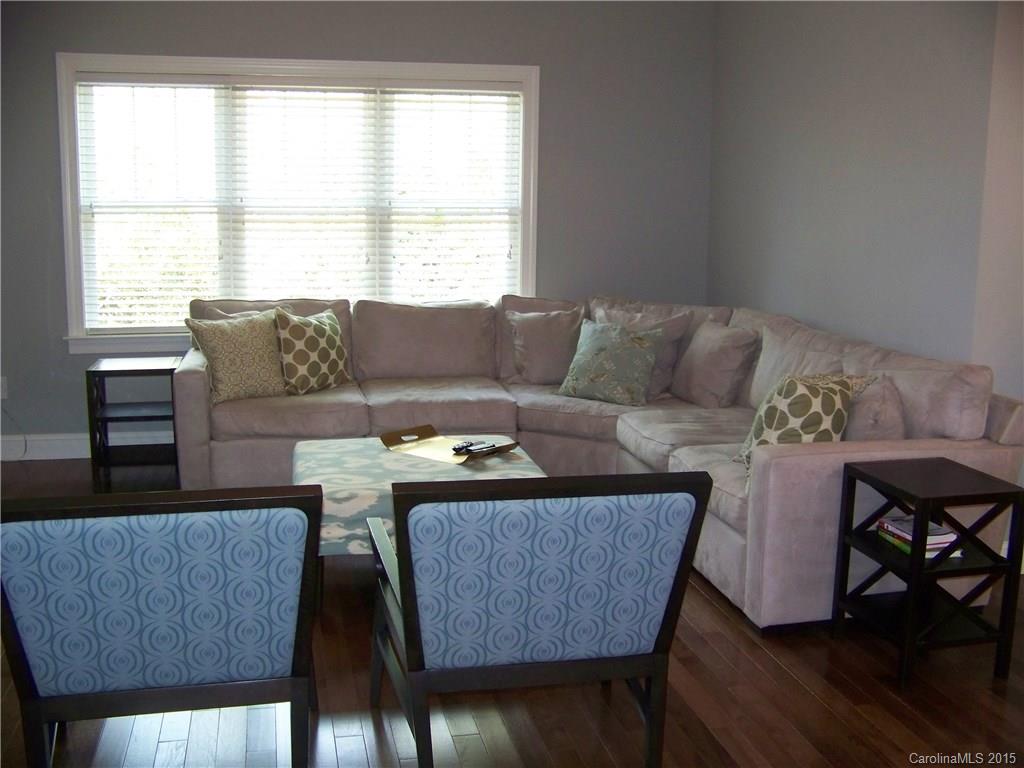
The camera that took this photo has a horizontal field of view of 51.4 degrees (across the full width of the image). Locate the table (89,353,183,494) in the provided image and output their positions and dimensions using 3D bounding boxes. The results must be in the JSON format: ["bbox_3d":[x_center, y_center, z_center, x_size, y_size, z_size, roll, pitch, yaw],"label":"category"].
[{"bbox_3d":[-1.889,0.196,5.413,0.416,0.604,0.400,-2,10,-13],"label":"table"}]

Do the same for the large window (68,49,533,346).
[{"bbox_3d":[-1.125,-1.001,6.024,2.638,1.586,0.120,-2,10,-13],"label":"large window"}]

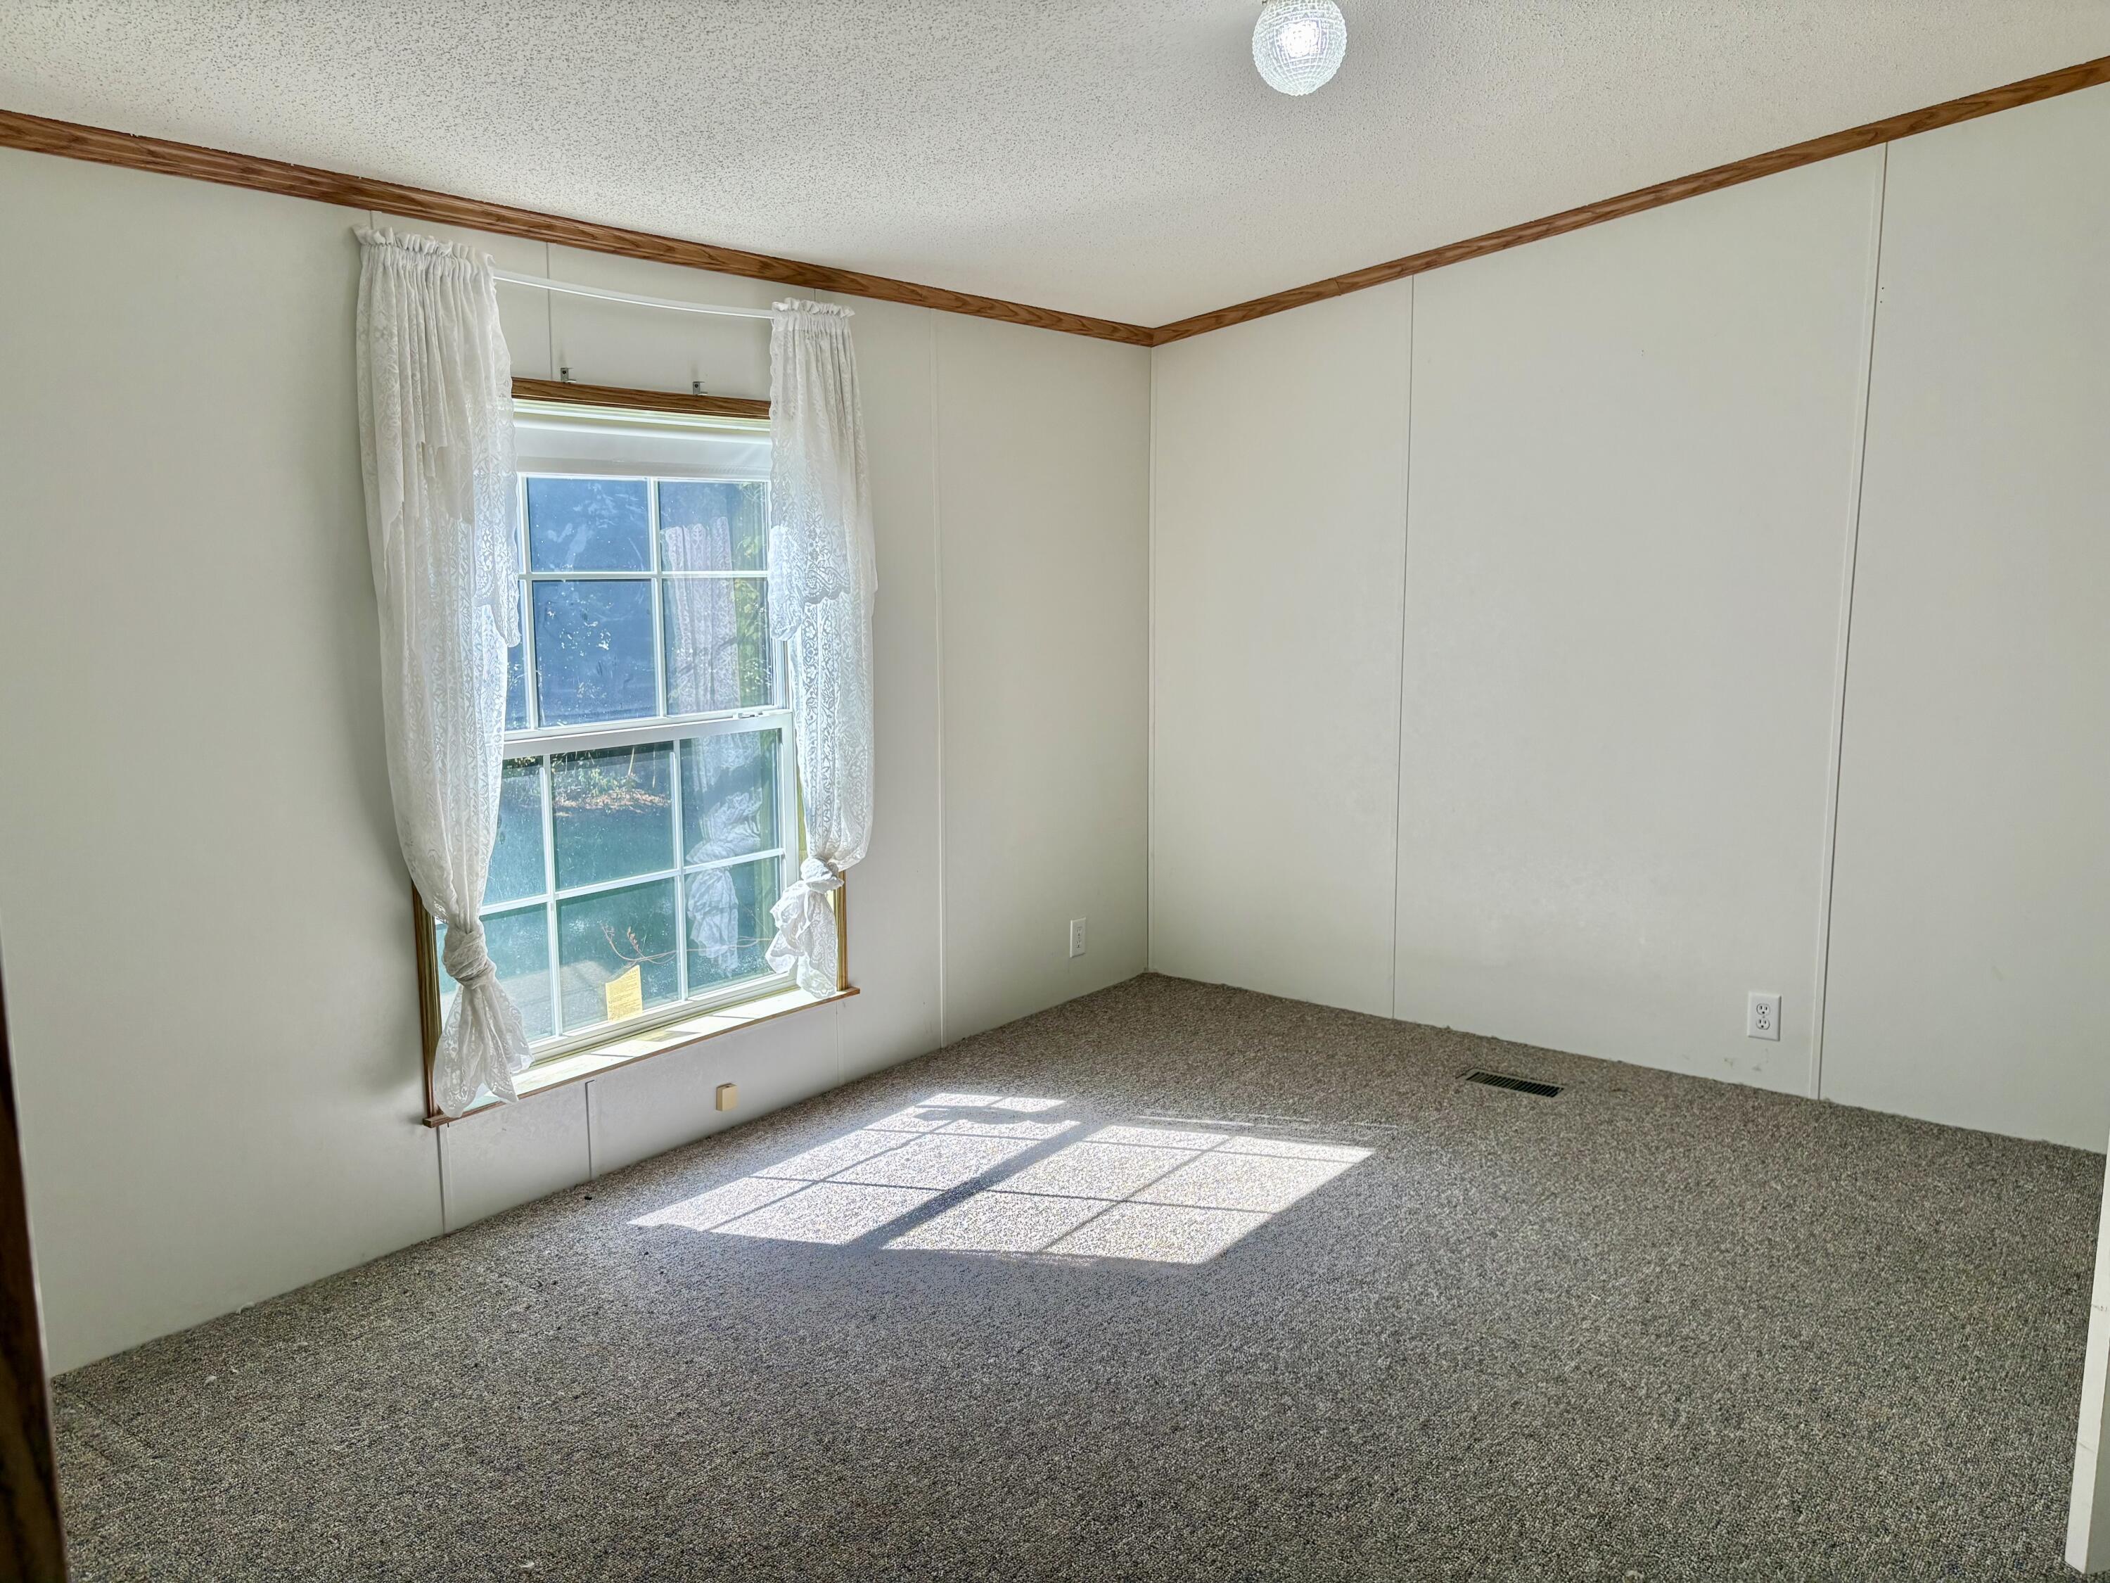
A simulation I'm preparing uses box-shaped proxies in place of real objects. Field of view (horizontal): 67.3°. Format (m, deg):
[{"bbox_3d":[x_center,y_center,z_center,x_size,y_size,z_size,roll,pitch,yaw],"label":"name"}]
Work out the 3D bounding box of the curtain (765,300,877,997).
[{"bbox_3d":[-0.589,-0.334,4.069,0.110,1.778,0.375,6,11,37],"label":"curtain"}]

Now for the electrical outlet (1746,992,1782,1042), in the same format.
[{"bbox_3d":[1.899,0.604,4.243,0.081,0.122,0.009,6,11,37],"label":"electrical outlet"}]

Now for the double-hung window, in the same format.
[{"bbox_3d":[-1.068,-0.141,3.793,0.080,1.498,1.170,6,11,37],"label":"double-hung window"}]

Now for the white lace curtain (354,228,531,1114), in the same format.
[{"bbox_3d":[-1.234,-0.206,3.244,0.110,1.794,0.305,6,11,37],"label":"white lace curtain"}]

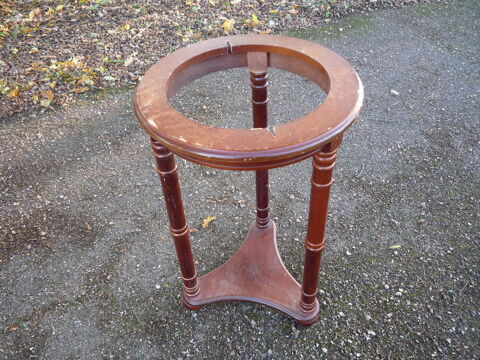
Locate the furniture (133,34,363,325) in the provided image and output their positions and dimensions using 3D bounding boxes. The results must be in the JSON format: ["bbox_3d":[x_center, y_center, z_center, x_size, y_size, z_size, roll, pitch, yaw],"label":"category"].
[{"bbox_3d":[0.033,0.070,1.178,0.494,0.787,0.494,5,44,9],"label":"furniture"}]

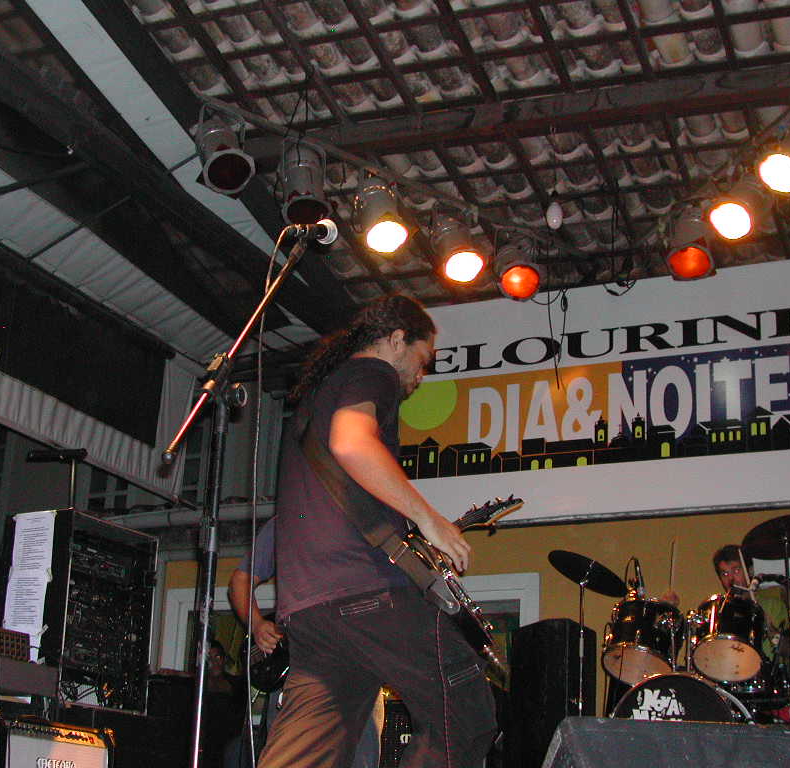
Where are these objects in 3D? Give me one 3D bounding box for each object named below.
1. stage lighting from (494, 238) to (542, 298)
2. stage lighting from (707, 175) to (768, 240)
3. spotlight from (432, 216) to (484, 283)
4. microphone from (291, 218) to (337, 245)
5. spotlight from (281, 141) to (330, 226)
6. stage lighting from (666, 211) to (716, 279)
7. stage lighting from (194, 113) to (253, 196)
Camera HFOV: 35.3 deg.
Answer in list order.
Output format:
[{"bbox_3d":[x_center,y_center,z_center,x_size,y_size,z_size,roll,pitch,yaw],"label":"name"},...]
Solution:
[{"bbox_3d":[0.659,-0.632,6.737,0.255,0.370,0.255,2,-56,-4],"label":"stage lighting"},{"bbox_3d":[1.665,-0.859,5.961,0.255,0.255,0.370,-10,28,40],"label":"stage lighting"},{"bbox_3d":[0.330,-0.706,6.472,0.255,0.370,0.255,5,-50,-15],"label":"spotlight"},{"bbox_3d":[-0.165,-0.303,2.471,0.052,0.052,0.165,-5,4,25],"label":"microphone"},{"bbox_3d":[-0.419,-0.935,5.887,0.255,0.370,0.255,4,-33,-13],"label":"spotlight"},{"bbox_3d":[1.472,-0.717,6.212,0.255,0.370,0.255,-1,-44,11],"label":"stage lighting"},{"bbox_3d":[-0.779,-1.056,5.671,0.255,0.370,0.255,7,-53,-23],"label":"stage lighting"}]

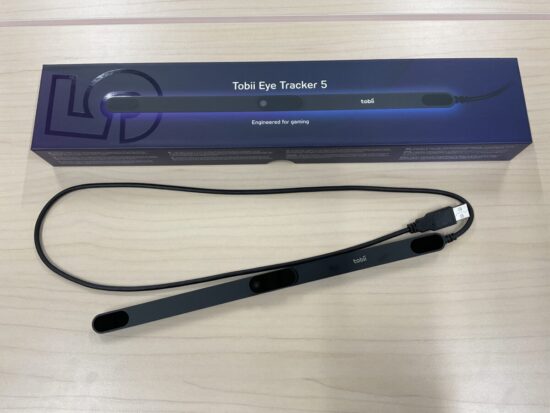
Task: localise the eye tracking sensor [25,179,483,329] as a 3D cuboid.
[{"bbox_3d":[-0.016,0.026,0.377,0.365,0.012,0.126,-6,74,-1],"label":"eye tracking sensor"}]

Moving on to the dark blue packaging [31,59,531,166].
[{"bbox_3d":[0.005,-0.079,0.394,0.397,0.038,0.076,-1,74,0],"label":"dark blue packaging"}]

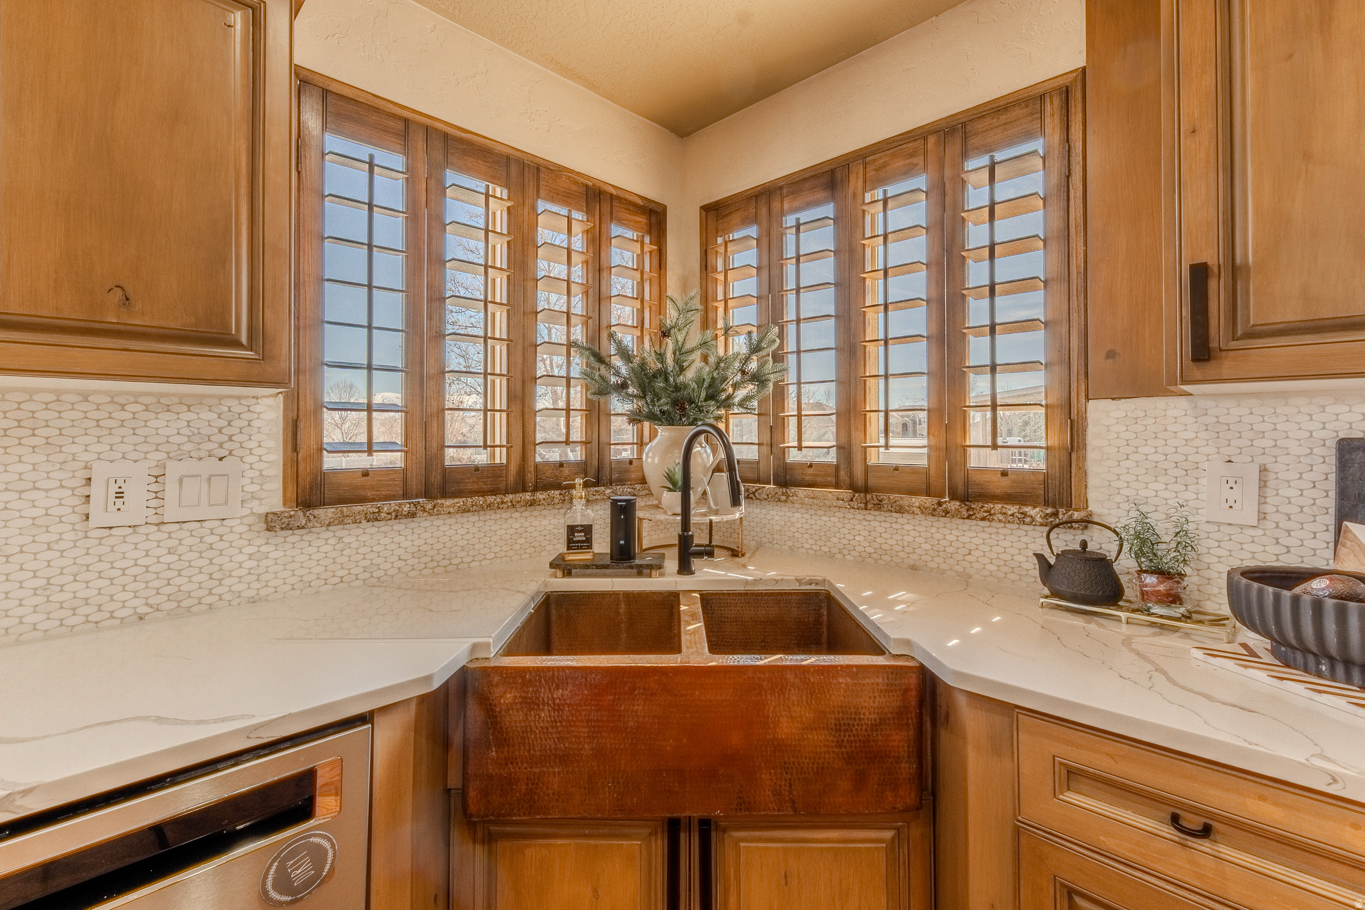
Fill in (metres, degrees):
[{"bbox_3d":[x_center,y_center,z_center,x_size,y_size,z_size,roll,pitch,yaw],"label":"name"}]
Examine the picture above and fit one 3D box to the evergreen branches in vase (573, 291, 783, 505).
[{"bbox_3d":[-0.012,-0.172,1.730,0.620,0.640,0.460,0,1,0],"label":"evergreen branches in vase"}]

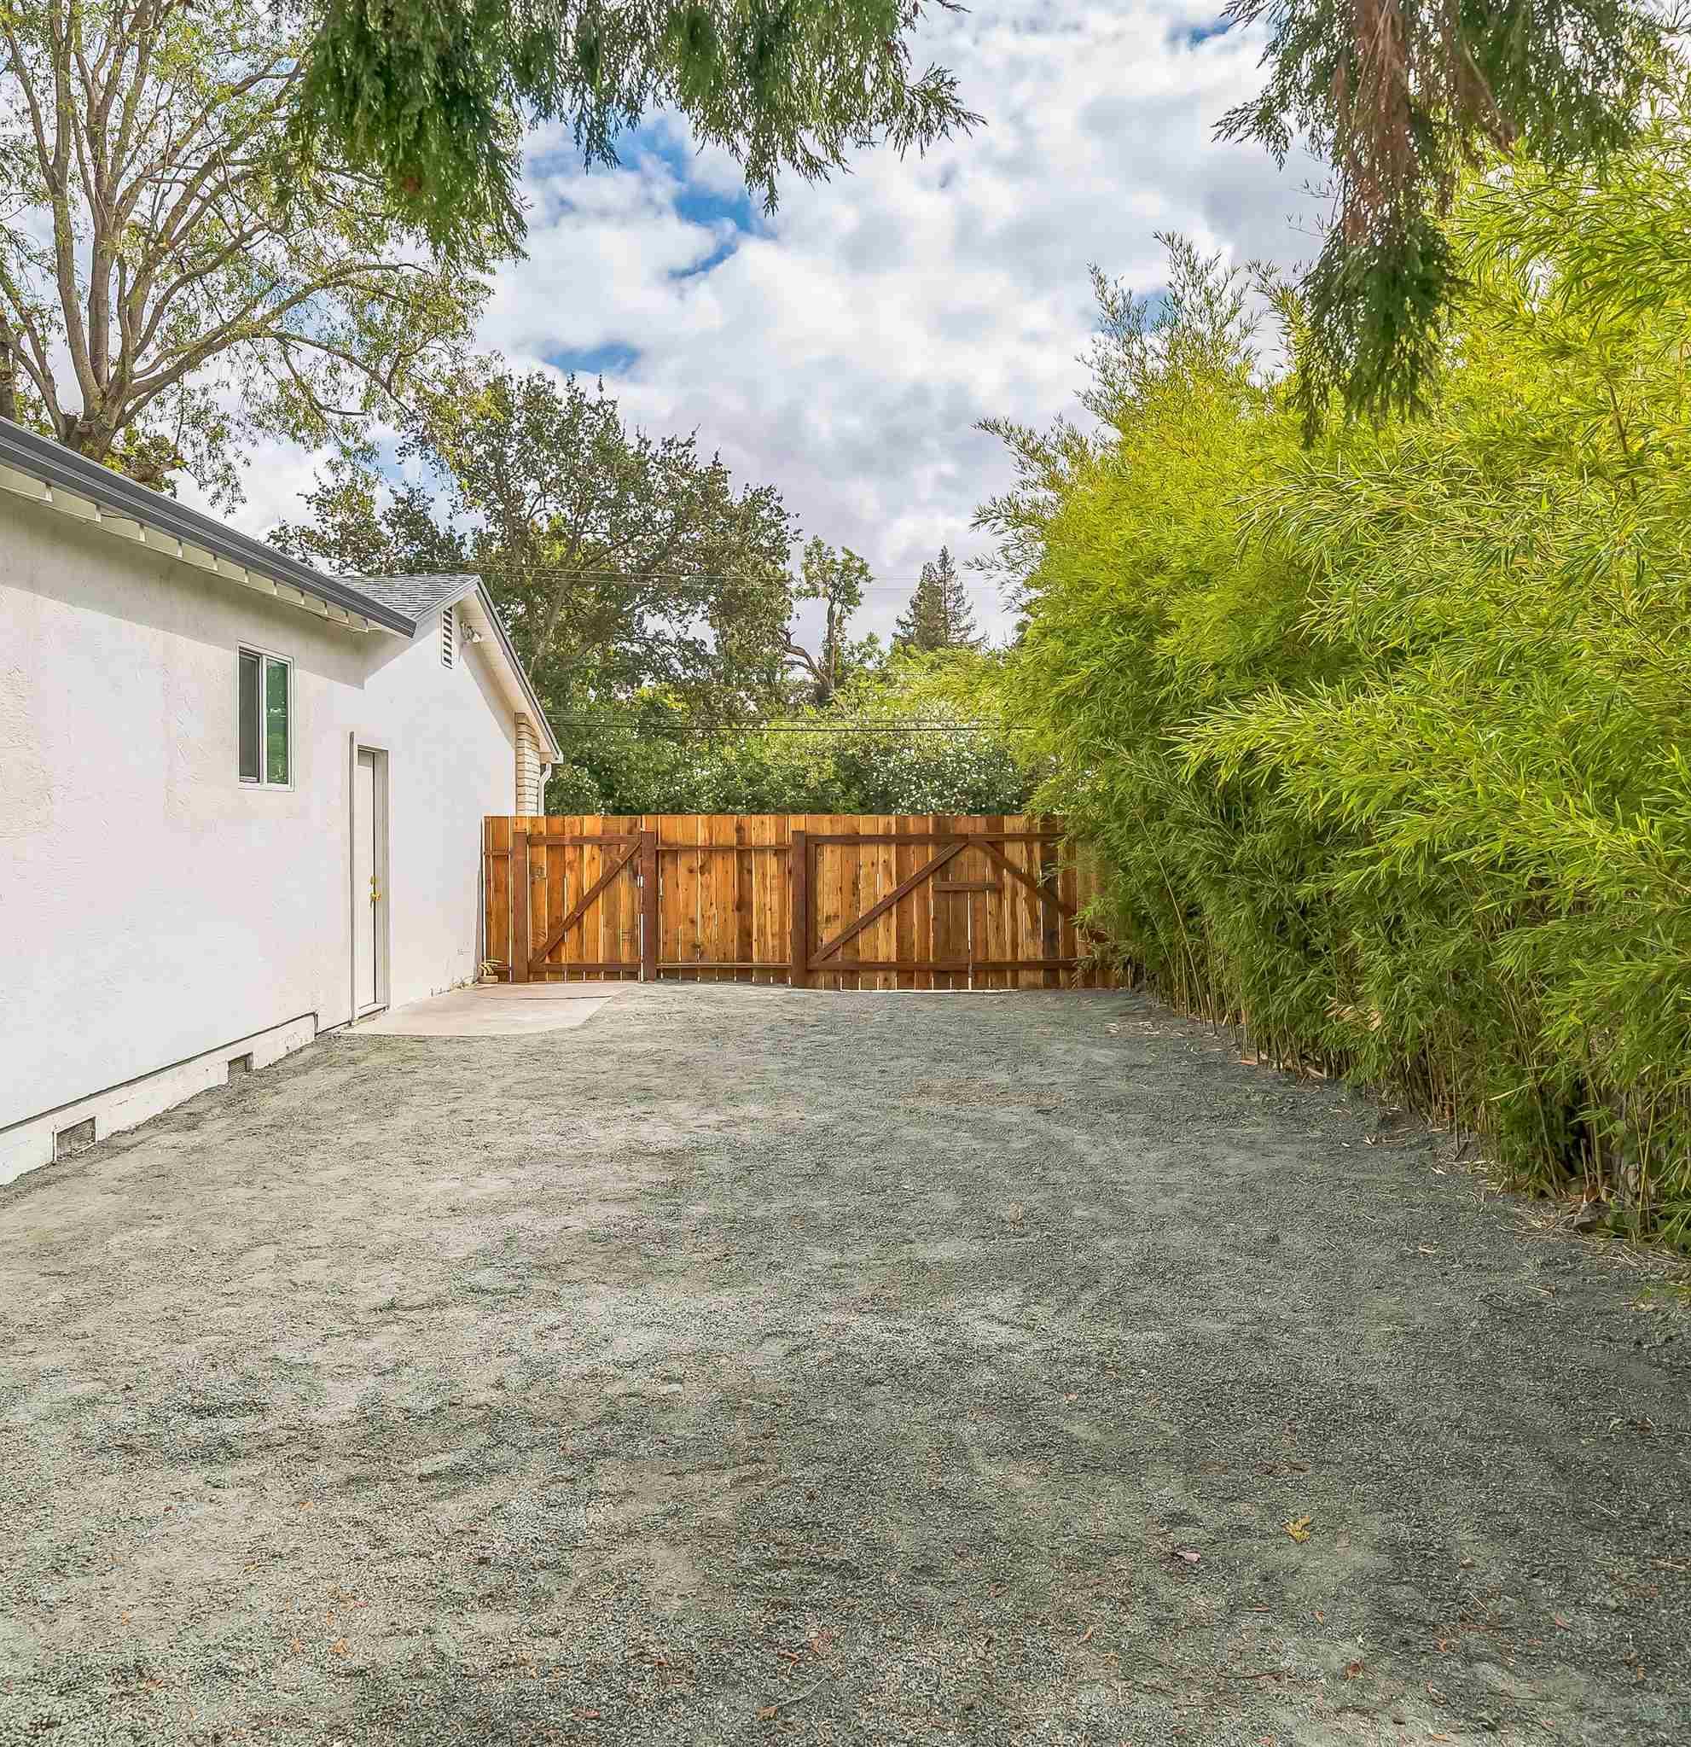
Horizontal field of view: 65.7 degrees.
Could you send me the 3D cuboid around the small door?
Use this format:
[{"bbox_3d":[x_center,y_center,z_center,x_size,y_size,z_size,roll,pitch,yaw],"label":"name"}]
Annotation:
[{"bbox_3d":[-3.765,0.060,10.330,0.090,2.060,0.750,0,1,-1],"label":"small door"}]

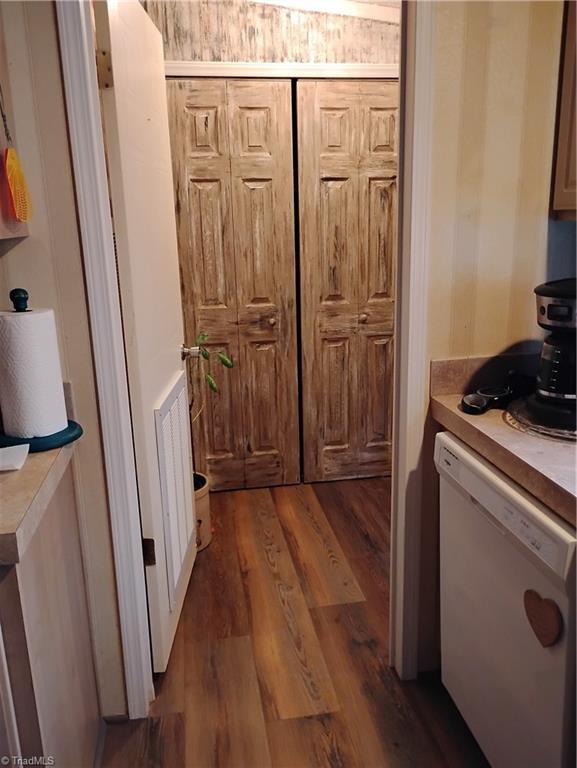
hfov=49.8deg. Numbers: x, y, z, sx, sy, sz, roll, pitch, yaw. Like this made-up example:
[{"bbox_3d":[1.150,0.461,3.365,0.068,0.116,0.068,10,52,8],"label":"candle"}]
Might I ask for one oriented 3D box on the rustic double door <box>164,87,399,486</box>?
[{"bbox_3d":[0.049,-0.441,3.156,1.210,2.015,0.050,-3,14,-8],"label":"rustic double door"}]

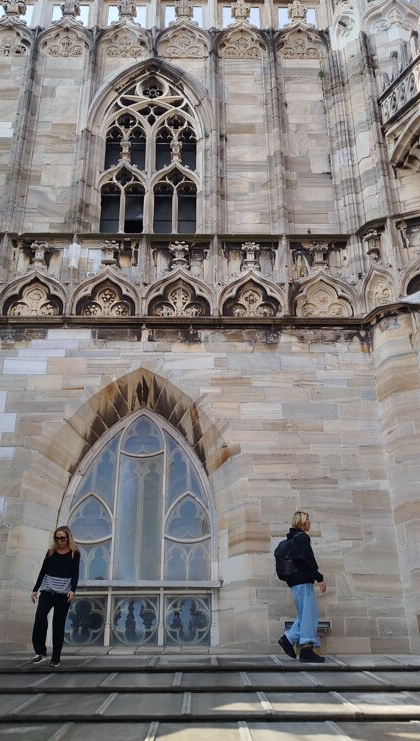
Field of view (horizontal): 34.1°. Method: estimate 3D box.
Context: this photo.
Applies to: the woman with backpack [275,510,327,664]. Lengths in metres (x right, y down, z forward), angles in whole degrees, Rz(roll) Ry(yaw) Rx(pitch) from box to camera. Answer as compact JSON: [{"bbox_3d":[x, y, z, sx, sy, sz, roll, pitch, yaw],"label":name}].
[{"bbox_3d":[1.099,2.594,8.361,0.620,1.767,0.500,7,-27,-14],"label":"woman with backpack"}]

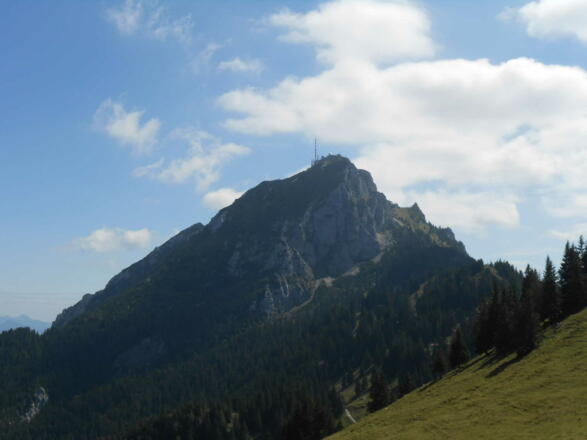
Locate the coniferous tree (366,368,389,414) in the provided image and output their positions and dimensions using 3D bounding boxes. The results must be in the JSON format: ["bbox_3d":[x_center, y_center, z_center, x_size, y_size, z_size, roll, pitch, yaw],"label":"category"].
[{"bbox_3d":[13.950,28.400,138.000,3.650,7.460,3.650,0,-6,0],"label":"coniferous tree"}]

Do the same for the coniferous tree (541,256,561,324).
[{"bbox_3d":[43.930,12.340,142.000,3.420,12.210,3.420,0,-6,0],"label":"coniferous tree"}]

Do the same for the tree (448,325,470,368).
[{"bbox_3d":[25.580,19.590,128.000,3.390,6.980,3.390,0,-6,0],"label":"tree"}]

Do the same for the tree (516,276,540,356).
[{"bbox_3d":[33.950,13.940,120.000,3.470,11.560,3.470,0,-6,0],"label":"tree"}]

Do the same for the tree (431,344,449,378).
[{"bbox_3d":[23.900,23.210,136.000,2.950,5.660,2.950,0,-6,0],"label":"tree"}]

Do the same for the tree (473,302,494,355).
[{"bbox_3d":[28.820,16.390,126.000,2.730,8.350,2.730,0,-6,0],"label":"tree"}]

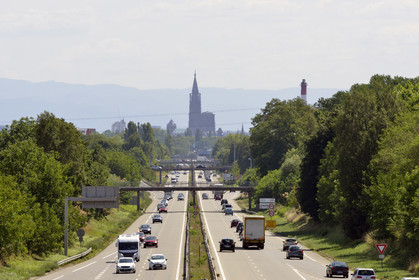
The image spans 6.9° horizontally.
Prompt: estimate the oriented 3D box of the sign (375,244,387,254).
[{"bbox_3d":[17.450,11.150,355.000,1.180,1.040,0.050,0,0,0],"label":"sign"}]

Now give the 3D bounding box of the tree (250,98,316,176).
[{"bbox_3d":[18.000,0.900,850.000,16.000,22.000,15.000,0,0,0],"label":"tree"}]

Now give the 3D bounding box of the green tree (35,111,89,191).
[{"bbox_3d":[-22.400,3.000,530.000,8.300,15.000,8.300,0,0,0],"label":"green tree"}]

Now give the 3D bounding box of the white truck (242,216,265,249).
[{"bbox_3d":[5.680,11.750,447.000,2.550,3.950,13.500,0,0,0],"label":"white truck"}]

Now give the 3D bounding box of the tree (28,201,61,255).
[{"bbox_3d":[-18.400,9.880,391.000,4.100,5.900,4.100,0,0,0],"label":"tree"}]

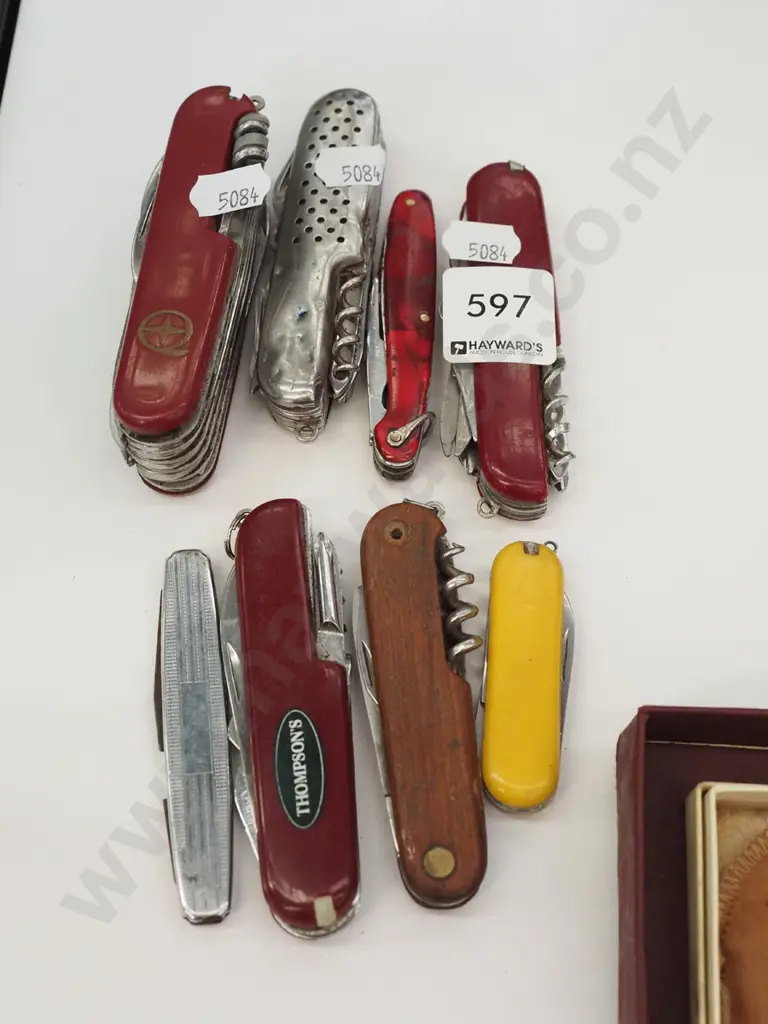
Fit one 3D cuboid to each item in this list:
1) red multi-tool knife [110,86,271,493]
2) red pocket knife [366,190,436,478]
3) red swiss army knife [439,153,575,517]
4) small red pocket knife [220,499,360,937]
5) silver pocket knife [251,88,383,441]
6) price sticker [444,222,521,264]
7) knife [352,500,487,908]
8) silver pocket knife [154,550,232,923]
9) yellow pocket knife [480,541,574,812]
[{"bbox_3d":[-0.045,-0.054,0.358,0.027,0.035,0.095,7,66,4],"label":"red multi-tool knife"},{"bbox_3d":[0.005,-0.042,0.354,0.016,0.011,0.071,2,70,2],"label":"red pocket knife"},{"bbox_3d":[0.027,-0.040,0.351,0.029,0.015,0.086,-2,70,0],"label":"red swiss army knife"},{"bbox_3d":[-0.019,0.042,0.322,0.026,0.015,0.091,-6,70,-1],"label":"small red pocket knife"},{"bbox_3d":[-0.014,-0.060,0.367,0.025,0.022,0.093,7,66,4],"label":"silver pocket knife"},{"bbox_3d":[0.023,-0.064,0.365,0.019,0.001,0.011,6,65,3],"label":"price sticker"},{"bbox_3d":[0.009,0.039,0.323,0.026,0.014,0.086,-5,70,-1],"label":"knife"},{"bbox_3d":[-0.040,0.046,0.325,0.015,0.007,0.079,-5,70,-1],"label":"silver pocket knife"},{"bbox_3d":[0.031,0.034,0.330,0.020,0.010,0.060,4,65,2],"label":"yellow pocket knife"}]

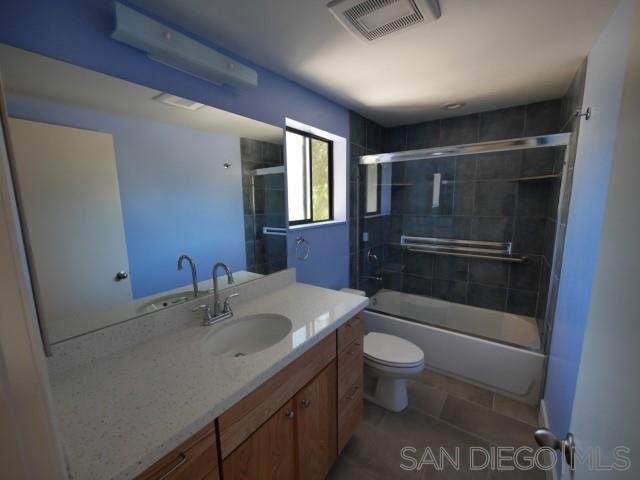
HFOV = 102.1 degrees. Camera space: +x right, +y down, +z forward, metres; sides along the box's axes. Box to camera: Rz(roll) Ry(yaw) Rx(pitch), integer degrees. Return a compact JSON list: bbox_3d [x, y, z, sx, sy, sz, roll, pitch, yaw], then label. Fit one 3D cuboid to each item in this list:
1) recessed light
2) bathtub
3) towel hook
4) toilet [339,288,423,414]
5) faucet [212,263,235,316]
[{"bbox_3d":[1.159,-1.166,2.272,0.196,0.030,0.196,5,11,35],"label":"recessed light"},{"bbox_3d":[1.228,0.935,2.633,1.518,0.394,0.712,5,11,35],"label":"bathtub"},{"bbox_3d":[-0.144,0.070,1.872,0.060,0.173,0.149,5,11,35],"label":"towel hook"},{"bbox_3d":[0.436,0.876,2.128,0.792,0.709,0.412,5,11,35],"label":"toilet"},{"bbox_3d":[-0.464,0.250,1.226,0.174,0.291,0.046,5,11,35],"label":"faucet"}]

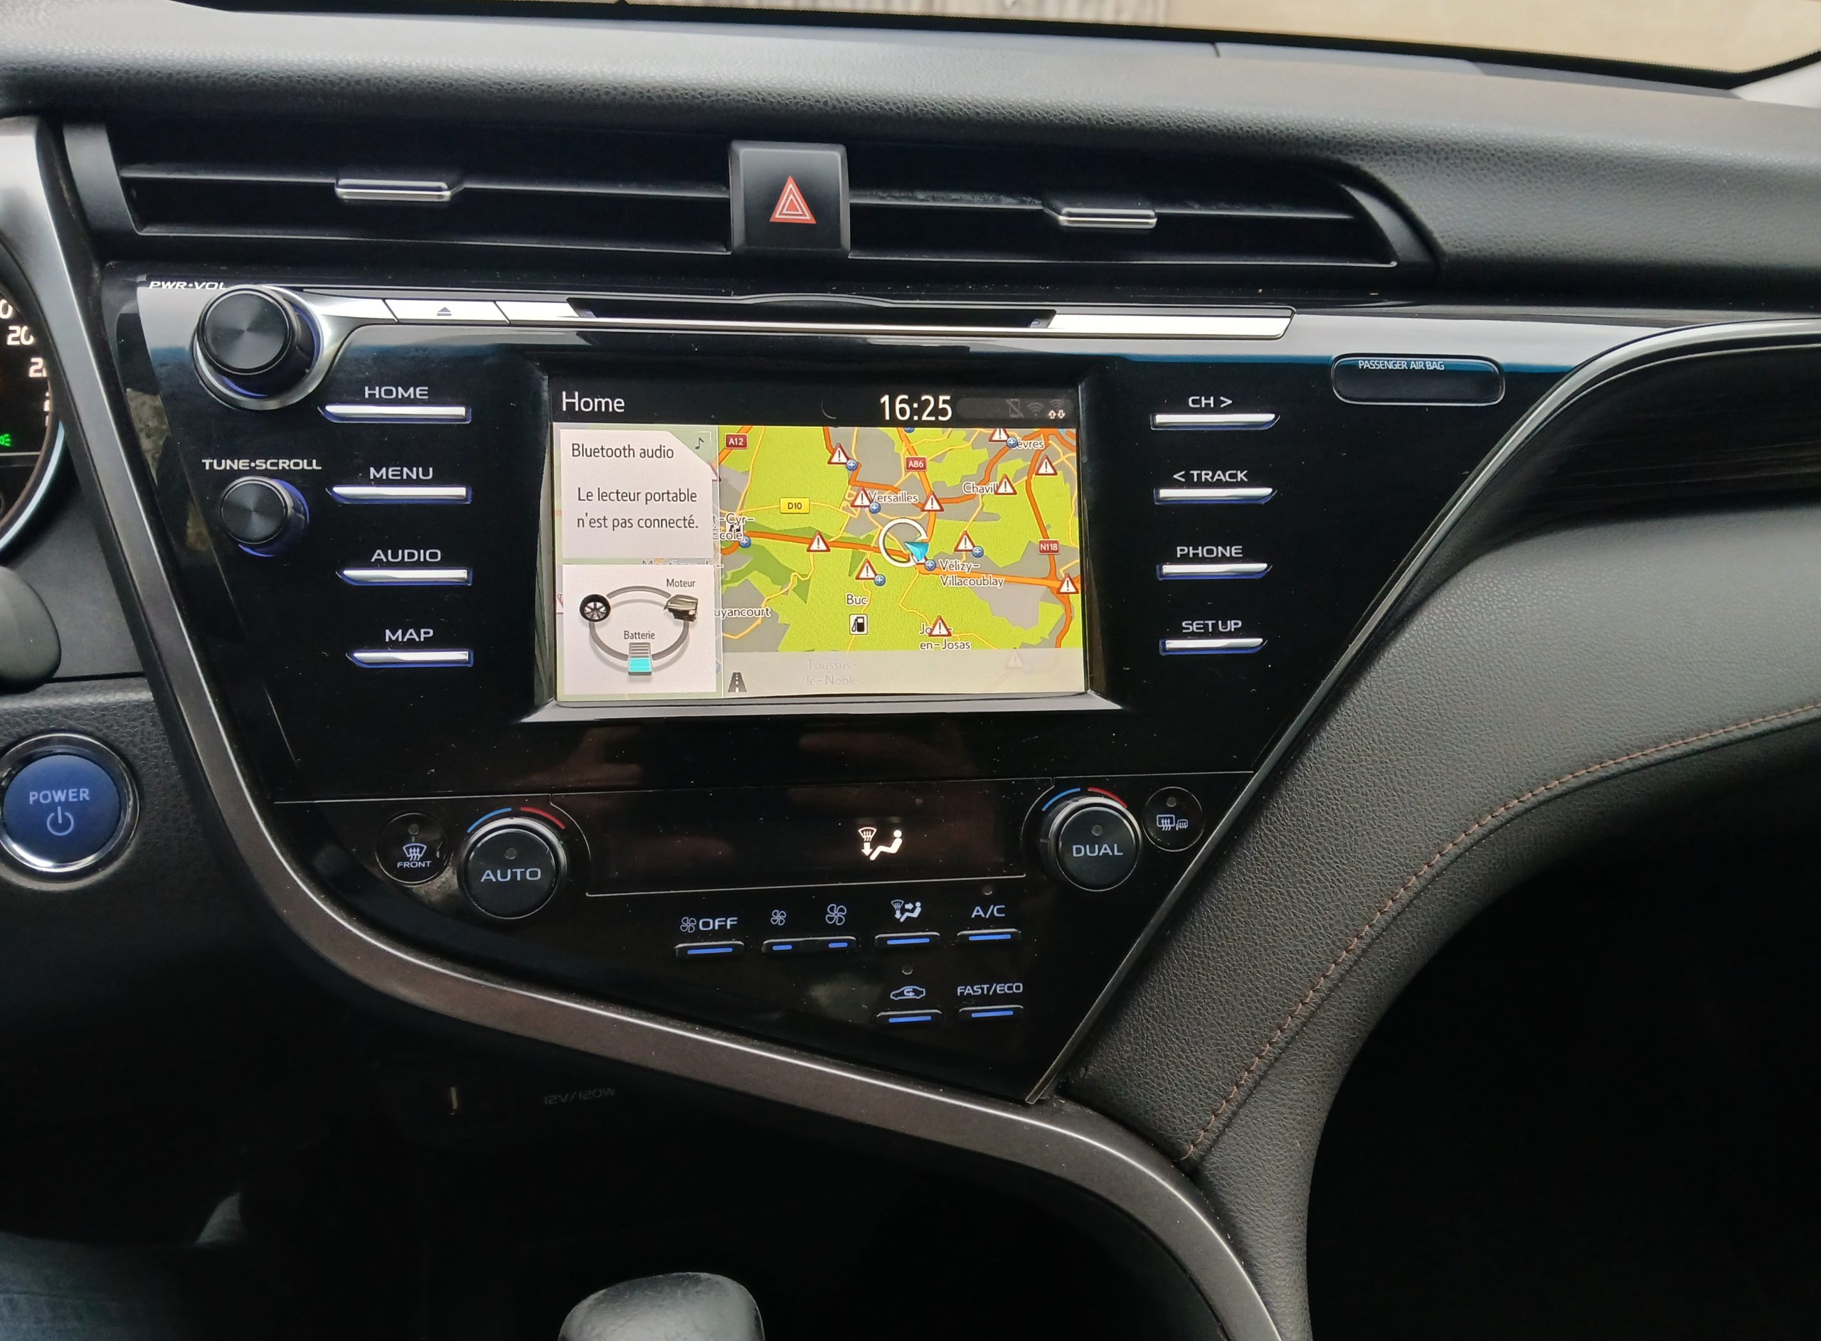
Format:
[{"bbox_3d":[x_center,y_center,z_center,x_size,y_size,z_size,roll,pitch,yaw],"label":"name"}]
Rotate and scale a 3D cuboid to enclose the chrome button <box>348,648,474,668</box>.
[{"bbox_3d":[-0.139,-0.003,0.378,0.033,0.005,0.004,-1,-3,-9],"label":"chrome button"}]

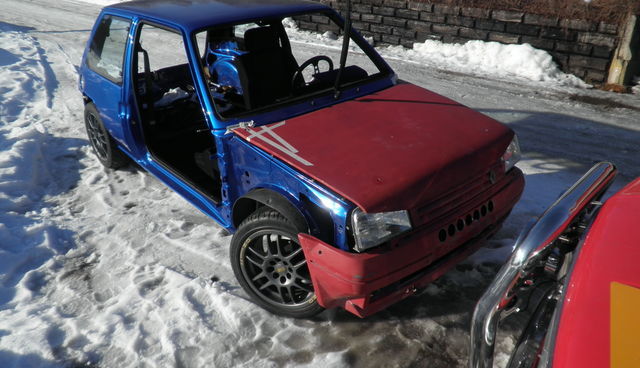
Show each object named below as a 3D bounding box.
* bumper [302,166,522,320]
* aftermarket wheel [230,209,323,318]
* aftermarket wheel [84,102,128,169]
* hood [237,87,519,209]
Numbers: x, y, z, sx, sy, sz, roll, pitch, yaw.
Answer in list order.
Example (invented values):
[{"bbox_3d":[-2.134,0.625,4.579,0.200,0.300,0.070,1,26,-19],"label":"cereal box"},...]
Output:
[{"bbox_3d":[0.584,0.198,2.503,1.440,0.400,0.460,-23,36,-37],"label":"bumper"},{"bbox_3d":[-0.170,0.400,2.462,0.560,0.560,0.200,12,30,21],"label":"aftermarket wheel"},{"bbox_3d":[-1.763,-0.430,4.011,0.200,0.560,0.560,-23,36,-37],"label":"aftermarket wheel"},{"bbox_3d":[0.393,-0.227,2.515,1.380,0.152,0.923,-23,41,-37],"label":"hood"}]

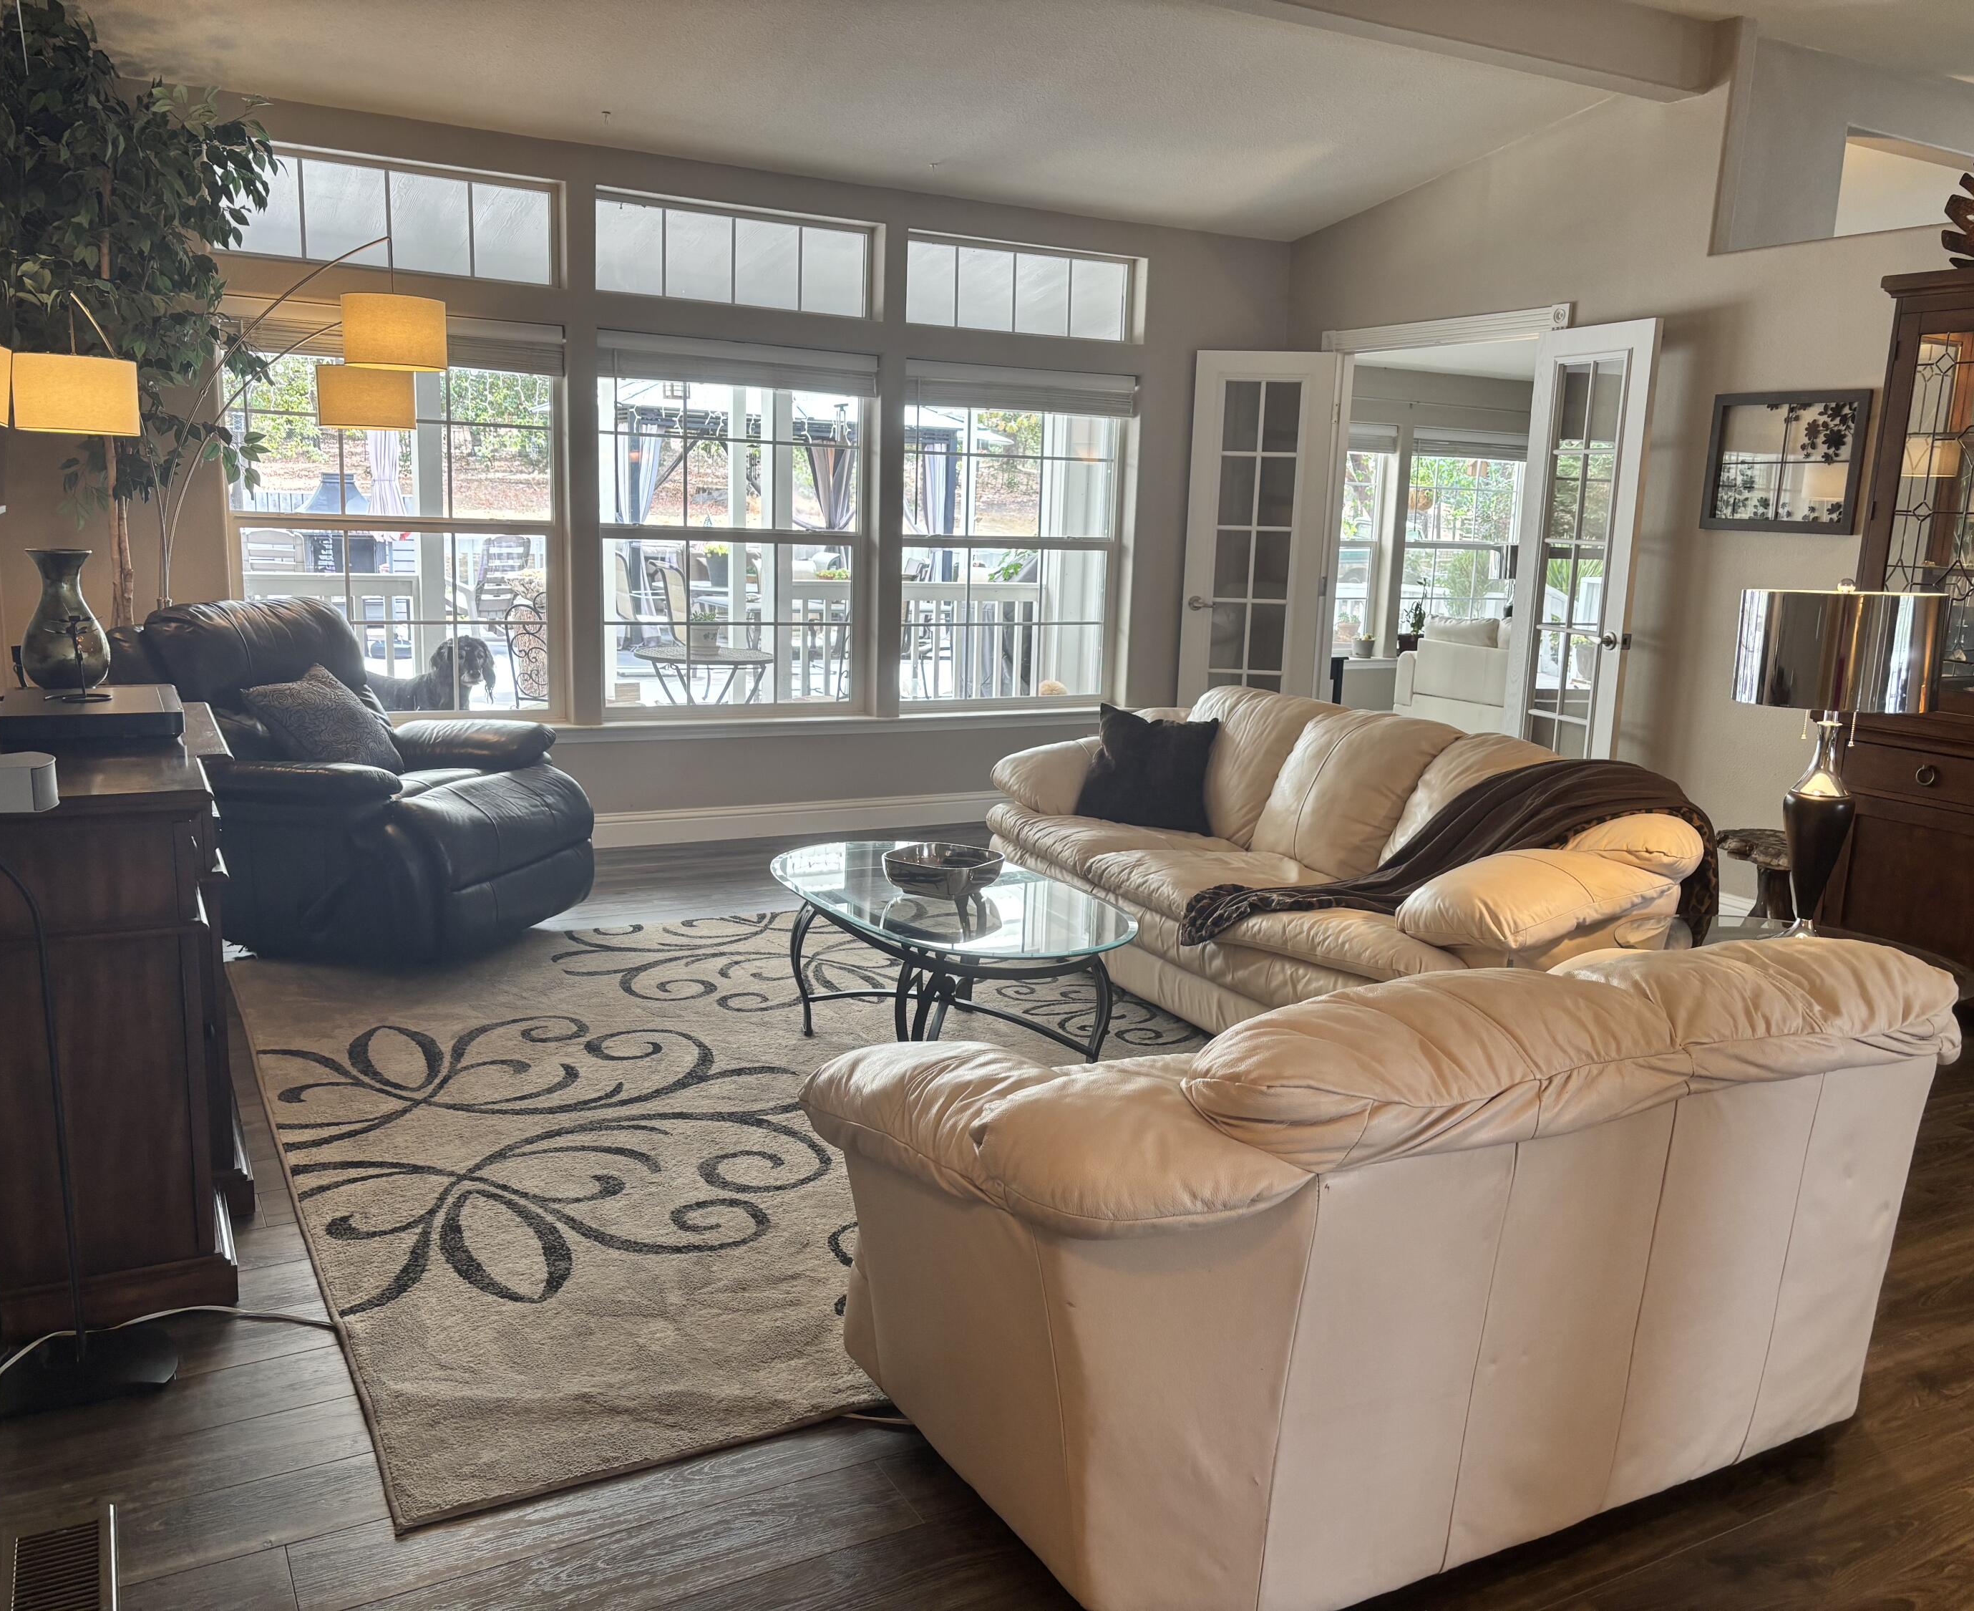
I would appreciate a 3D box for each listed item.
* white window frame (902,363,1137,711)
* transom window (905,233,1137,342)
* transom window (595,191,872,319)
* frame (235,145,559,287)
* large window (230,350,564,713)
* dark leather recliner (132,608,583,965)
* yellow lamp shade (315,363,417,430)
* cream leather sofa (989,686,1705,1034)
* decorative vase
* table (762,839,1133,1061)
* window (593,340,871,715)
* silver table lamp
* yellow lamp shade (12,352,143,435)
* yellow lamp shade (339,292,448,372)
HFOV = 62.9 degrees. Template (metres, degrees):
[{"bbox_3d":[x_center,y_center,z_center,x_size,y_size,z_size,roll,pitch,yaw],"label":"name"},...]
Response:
[{"bbox_3d":[0.117,-1.175,7.149,1.181,1.483,0.110,-4,12,-29],"label":"white window frame"},{"bbox_3d":[0.142,-2.183,6.864,1.161,0.366,0.080,-4,12,-29],"label":"transom window"},{"bbox_3d":[-0.965,-2.117,6.258,1.163,0.368,0.080,-4,12,-29],"label":"transom window"},{"bbox_3d":[-2.089,-2.072,5.698,1.154,0.361,0.110,-4,12,-29],"label":"frame"},{"bbox_3d":[-2.134,-0.976,5.901,1.161,1.369,0.110,-4,12,-29],"label":"large window"},{"bbox_3d":[-1.873,-0.099,4.958,1.022,1.023,0.952,5,11,14],"label":"dark leather recliner"},{"bbox_3d":[-1.900,-1.249,4.947,0.280,0.185,0.280,-4,12,-29],"label":"yellow lamp shade"},{"bbox_3d":[0.851,0.155,4.681,0.945,0.841,2.238,-4,12,-29],"label":"cream leather sofa"},{"bbox_3d":[-1.937,-0.389,3.386,0.165,0.288,0.165,-4,12,-29],"label":"decorative vase"},{"bbox_3d":[-0.102,0.416,3.902,0.710,0.426,1.235,-4,12,-29],"label":"table"},{"bbox_3d":[-0.992,-1.076,6.432,1.157,1.471,0.100,-4,12,-29],"label":"window"},{"bbox_3d":[1.665,-0.069,3.220,0.362,0.750,0.362,-4,12,-29],"label":"silver table lamp"},{"bbox_3d":[-2.337,-1.054,4.147,0.280,0.187,0.280,-4,12,-29],"label":"yellow lamp shade"},{"bbox_3d":[-1.846,-1.471,5.018,0.302,0.212,0.302,-4,12,-29],"label":"yellow lamp shade"}]

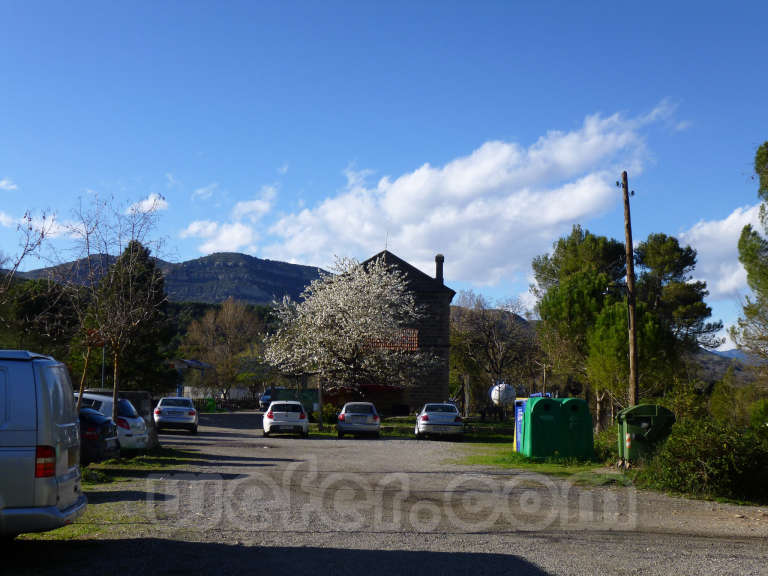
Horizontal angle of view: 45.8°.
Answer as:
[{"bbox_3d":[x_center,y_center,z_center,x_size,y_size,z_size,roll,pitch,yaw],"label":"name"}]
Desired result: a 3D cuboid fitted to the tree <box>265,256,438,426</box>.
[{"bbox_3d":[-1.679,2.730,47.000,8.900,8.800,8.300,0,-7,0],"label":"tree"}]

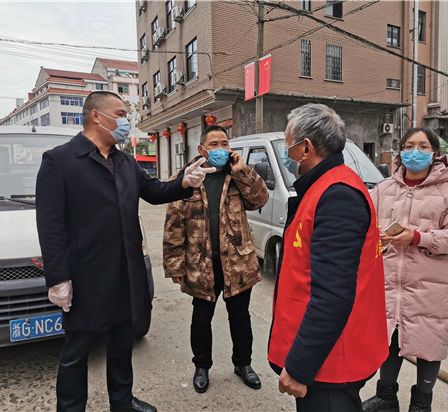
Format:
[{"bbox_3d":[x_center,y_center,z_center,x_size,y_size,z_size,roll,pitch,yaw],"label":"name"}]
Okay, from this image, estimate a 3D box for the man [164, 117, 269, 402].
[{"bbox_3d":[-0.056,0.330,2.780,0.640,1.690,0.450,-1,5,-8],"label":"man"}]

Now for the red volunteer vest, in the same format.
[{"bbox_3d":[0.347,0.205,1.484,0.370,0.710,0.450,-1,5,-3],"label":"red volunteer vest"}]

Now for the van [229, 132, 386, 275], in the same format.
[{"bbox_3d":[0.949,-0.133,6.766,1.620,1.880,3.850,-3,5,-20],"label":"van"}]

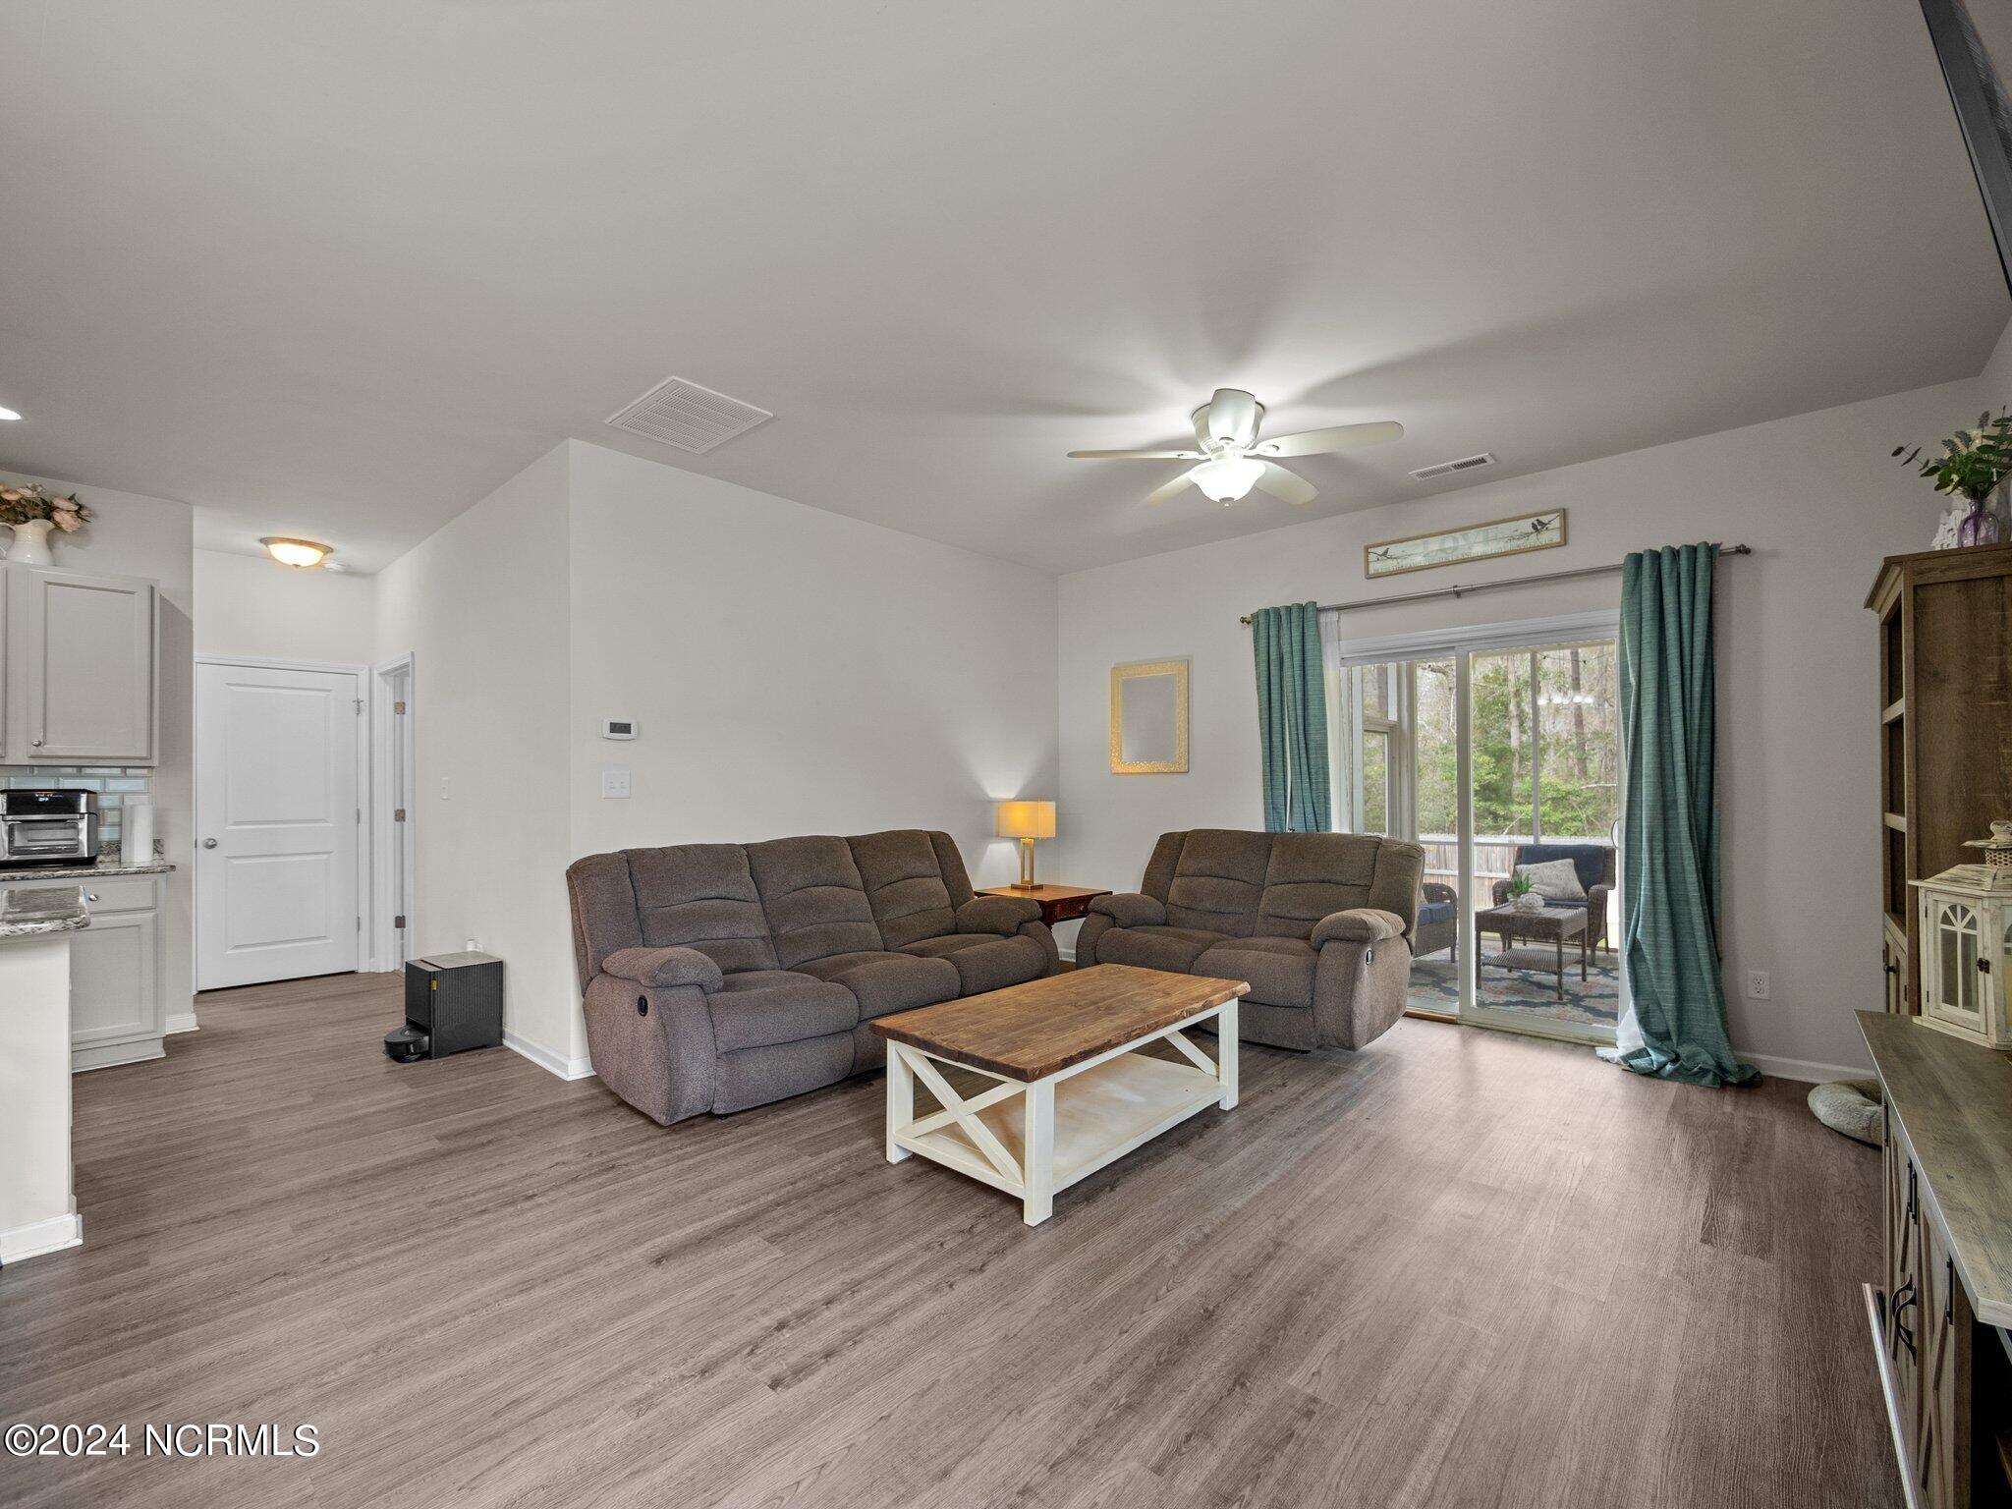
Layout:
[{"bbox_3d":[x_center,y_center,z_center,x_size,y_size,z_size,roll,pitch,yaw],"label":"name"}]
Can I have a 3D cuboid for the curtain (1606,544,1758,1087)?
[{"bbox_3d":[2.868,0.208,3.506,0.470,2.230,0.300,-2,-2,41],"label":"curtain"}]

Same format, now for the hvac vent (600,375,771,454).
[{"bbox_3d":[-1.303,-1.365,3.342,0.595,0.020,0.420,-2,-2,41],"label":"hvac vent"}]

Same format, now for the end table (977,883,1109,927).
[{"bbox_3d":[0.246,1.126,5.069,0.580,0.540,0.600,1,-3,-45],"label":"end table"}]

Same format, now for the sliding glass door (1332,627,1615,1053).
[{"bbox_3d":[2.390,0.357,4.229,1.460,1.990,0.120,-2,-2,41],"label":"sliding glass door"}]

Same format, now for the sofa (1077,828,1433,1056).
[{"bbox_3d":[1.242,0.904,4.313,1.600,0.935,0.920,-2,-2,41],"label":"sofa"}]

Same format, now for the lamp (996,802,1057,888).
[{"bbox_3d":[0.135,0.586,5.177,0.350,0.570,0.170,-2,-2,41],"label":"lamp"}]

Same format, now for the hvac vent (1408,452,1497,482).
[{"bbox_3d":[2.178,-1.390,3.964,0.355,0.020,0.150,-2,-2,41],"label":"hvac vent"}]

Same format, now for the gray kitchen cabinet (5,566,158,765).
[{"bbox_3d":[-4.388,-0.390,3.876,0.330,0.900,0.470,-2,-2,41],"label":"gray kitchen cabinet"}]

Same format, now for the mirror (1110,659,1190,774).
[{"bbox_3d":[0.937,-0.238,5.367,0.600,0.735,0.030,-2,-2,41],"label":"mirror"}]

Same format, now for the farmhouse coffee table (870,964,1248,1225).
[{"bbox_3d":[0.242,1.109,2.850,0.700,0.455,1.210,-2,-3,45],"label":"farmhouse coffee table"}]

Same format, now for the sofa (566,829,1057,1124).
[{"bbox_3d":[-0.734,0.904,3.971,0.900,0.960,2.270,-2,-2,41],"label":"sofa"}]

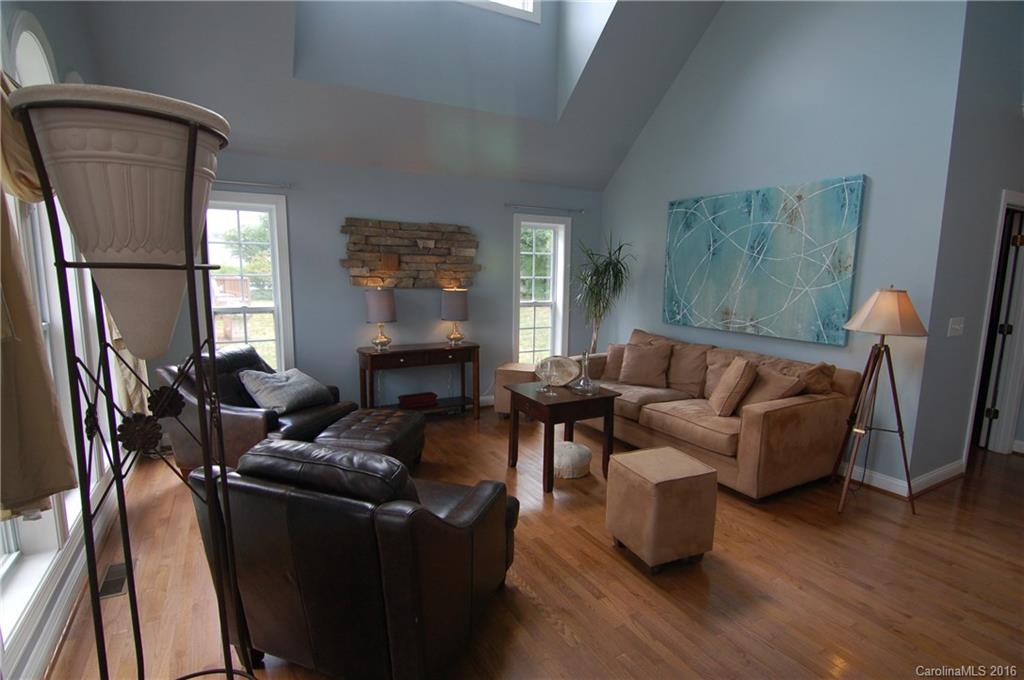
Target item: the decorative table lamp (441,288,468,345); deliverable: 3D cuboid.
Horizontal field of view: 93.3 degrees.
[{"bbox_3d":[-0.568,-0.226,4.855,0.265,0.563,0.265,0,8,0],"label":"decorative table lamp"}]

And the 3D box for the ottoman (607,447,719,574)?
[{"bbox_3d":[0.807,0.897,2.634,0.405,0.480,0.390,-3,9,-22],"label":"ottoman"}]

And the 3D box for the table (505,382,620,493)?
[{"bbox_3d":[0.362,0.694,3.644,0.635,0.628,0.593,-4,9,-27],"label":"table"}]

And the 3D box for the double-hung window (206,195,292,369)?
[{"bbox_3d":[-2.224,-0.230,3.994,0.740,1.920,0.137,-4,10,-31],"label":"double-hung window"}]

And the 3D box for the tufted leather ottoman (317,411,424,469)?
[{"bbox_3d":[-0.979,0.802,3.444,0.499,0.414,0.708,1,8,5],"label":"tufted leather ottoman"}]

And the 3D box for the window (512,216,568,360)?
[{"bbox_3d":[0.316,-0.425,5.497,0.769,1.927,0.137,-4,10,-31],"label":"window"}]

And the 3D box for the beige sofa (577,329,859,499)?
[{"bbox_3d":[1.456,0.464,4.319,0.935,0.912,2.333,-4,10,-31],"label":"beige sofa"}]

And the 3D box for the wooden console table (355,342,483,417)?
[{"bbox_3d":[-0.863,0.455,4.708,1.110,0.749,0.335,-4,9,-29],"label":"wooden console table"}]

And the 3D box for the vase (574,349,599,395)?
[{"bbox_3d":[0.557,0.229,3.610,0.176,0.286,0.176,0,8,0],"label":"vase"}]

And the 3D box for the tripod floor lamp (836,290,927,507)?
[{"bbox_3d":[2.344,0.369,3.189,0.480,1.444,0.520,1,8,0],"label":"tripod floor lamp"}]

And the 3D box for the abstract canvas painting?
[{"bbox_3d":[2.000,-0.657,4.146,0.049,1.216,1.701,-4,10,-31],"label":"abstract canvas painting"}]

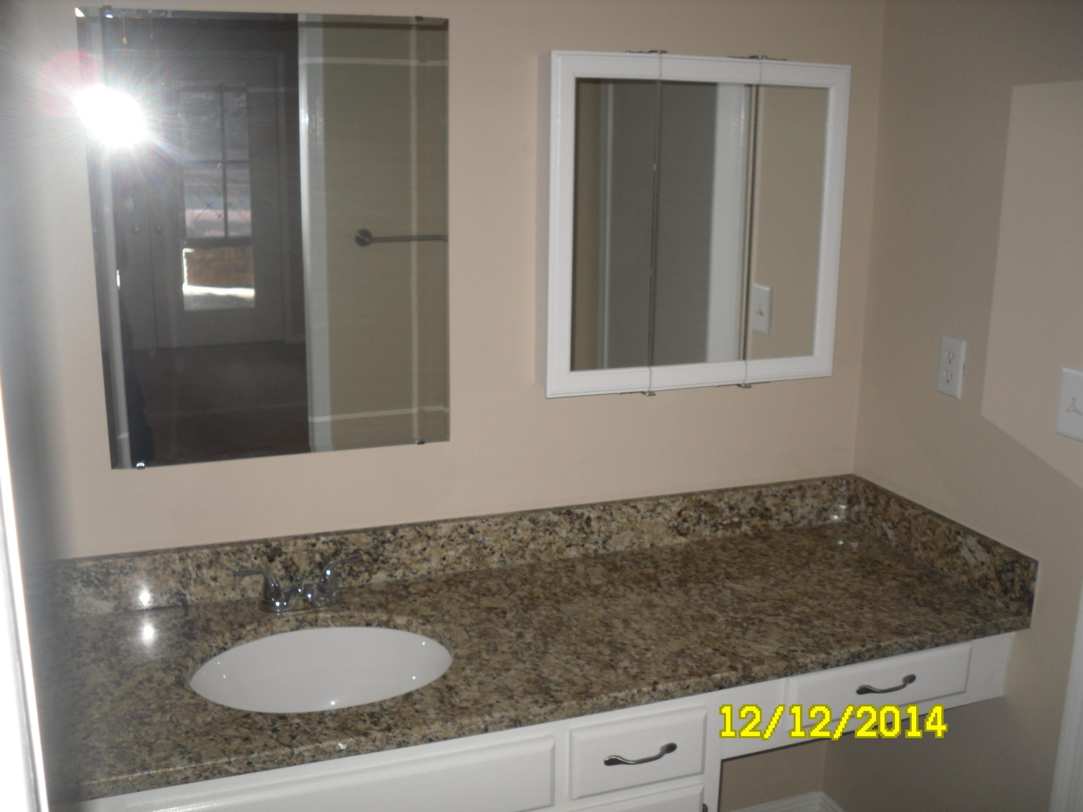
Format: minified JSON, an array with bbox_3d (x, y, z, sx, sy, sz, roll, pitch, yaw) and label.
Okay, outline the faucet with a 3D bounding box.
[{"bbox_3d":[-0.420,0.327,1.933,0.230,0.085,0.145,-4,14,-19],"label":"faucet"}]

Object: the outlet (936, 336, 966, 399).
[{"bbox_3d":[0.785,-0.074,2.106,0.009,0.114,0.070,-4,14,-19],"label":"outlet"}]

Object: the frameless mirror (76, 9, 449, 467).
[{"bbox_3d":[-0.458,-0.286,1.911,0.612,0.765,0.010,-4,14,-20],"label":"frameless mirror"}]

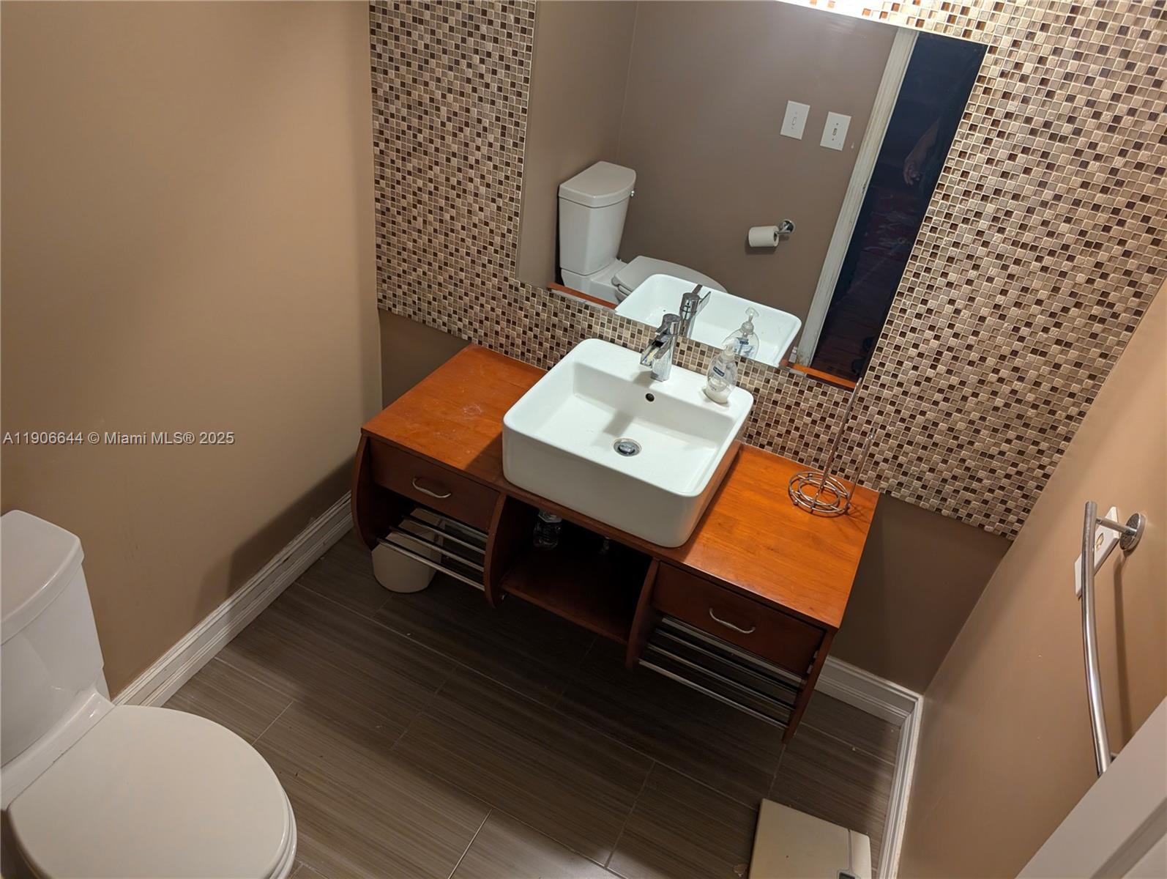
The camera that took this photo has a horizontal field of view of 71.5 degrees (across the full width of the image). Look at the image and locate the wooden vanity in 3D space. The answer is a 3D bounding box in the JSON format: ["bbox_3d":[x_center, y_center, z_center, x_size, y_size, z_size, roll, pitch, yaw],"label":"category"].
[{"bbox_3d":[0.059,0.227,2.053,1.161,0.404,0.561,21,38,17],"label":"wooden vanity"}]

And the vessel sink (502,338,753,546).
[{"bbox_3d":[0.113,-0.014,1.919,0.473,0.153,0.478,21,38,17],"label":"vessel sink"}]

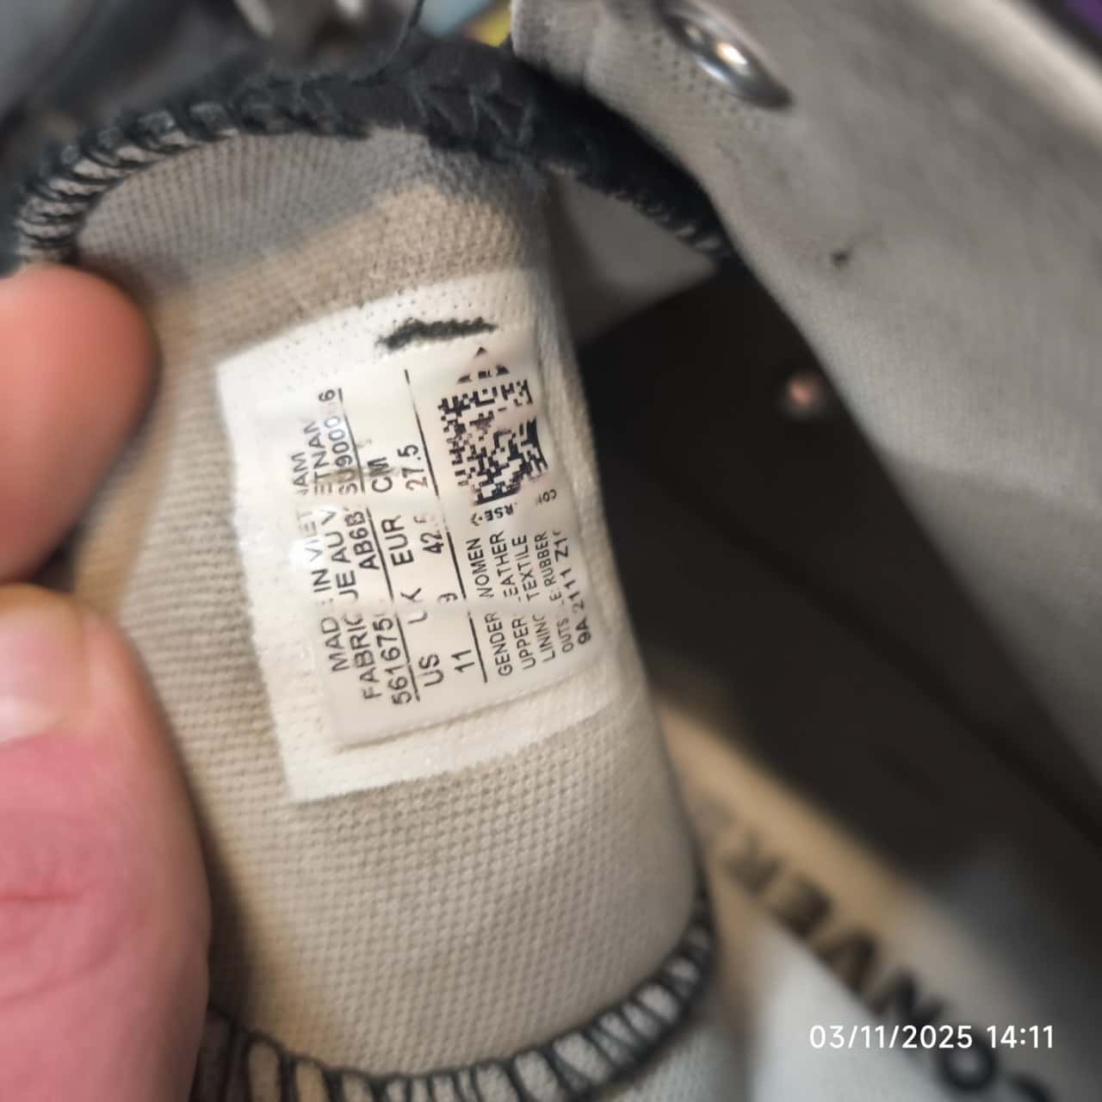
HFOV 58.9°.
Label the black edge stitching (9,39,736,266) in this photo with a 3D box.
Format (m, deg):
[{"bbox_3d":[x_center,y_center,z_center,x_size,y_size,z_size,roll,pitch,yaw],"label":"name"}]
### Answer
[{"bbox_3d":[-0.017,-0.039,0.100,0.081,0.032,0.020,0,90,-10],"label":"black edge stitching"}]

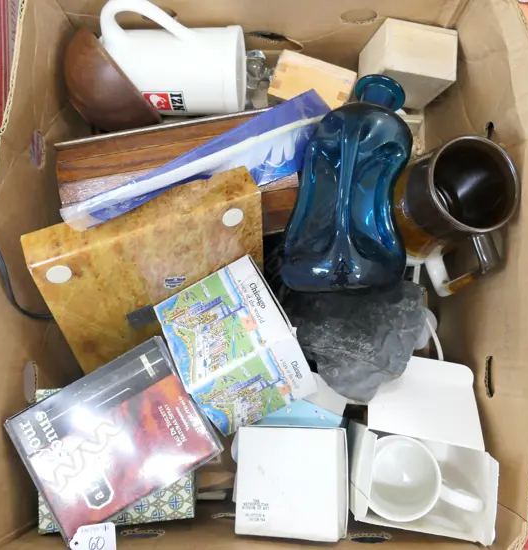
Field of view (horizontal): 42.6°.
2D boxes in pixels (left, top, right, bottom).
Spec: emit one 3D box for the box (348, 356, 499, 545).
[{"bbox_3d":[0.158,0.179,0.690,0.122,0.103,0.150,7,84,2],"label":"box"}]

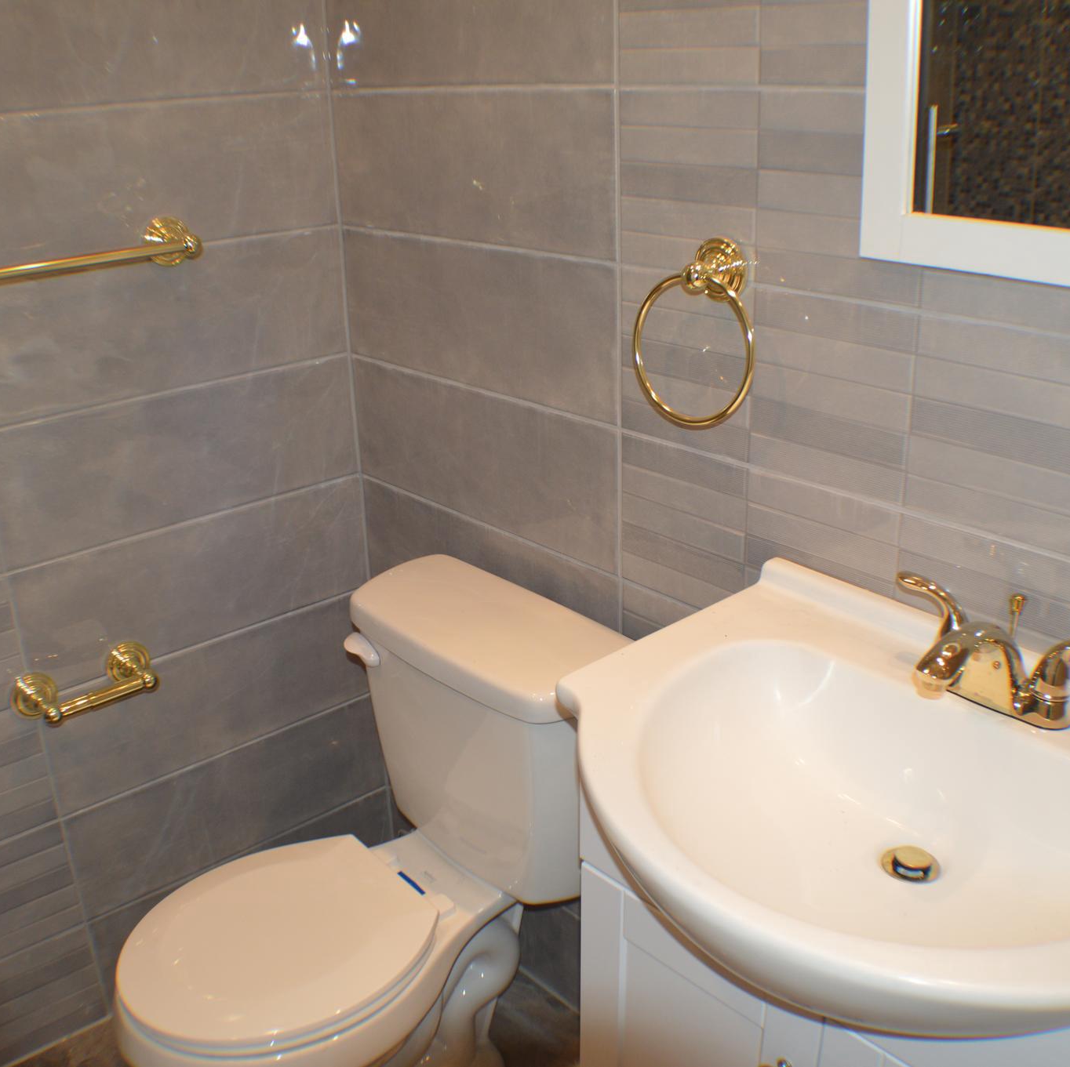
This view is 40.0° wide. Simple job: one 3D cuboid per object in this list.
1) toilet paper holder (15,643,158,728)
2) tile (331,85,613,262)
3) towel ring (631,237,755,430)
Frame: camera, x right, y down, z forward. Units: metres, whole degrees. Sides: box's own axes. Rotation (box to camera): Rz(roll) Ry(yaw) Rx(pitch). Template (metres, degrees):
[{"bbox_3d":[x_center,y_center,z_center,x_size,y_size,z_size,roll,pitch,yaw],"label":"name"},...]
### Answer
[{"bbox_3d":[-0.600,0.211,1.999,0.200,0.068,0.093,-18,25,-35],"label":"toilet paper holder"},{"bbox_3d":[-0.092,-0.462,1.861,0.010,0.187,0.594,-18,25,-35],"label":"tile"},{"bbox_3d":[0.177,-0.208,1.544,0.066,0.198,0.178,-18,25,-35],"label":"towel ring"}]

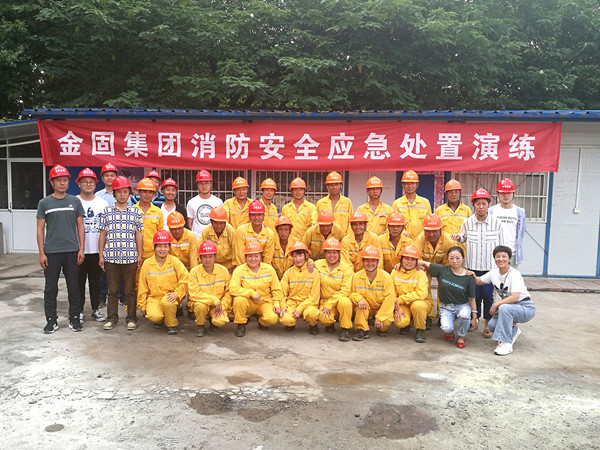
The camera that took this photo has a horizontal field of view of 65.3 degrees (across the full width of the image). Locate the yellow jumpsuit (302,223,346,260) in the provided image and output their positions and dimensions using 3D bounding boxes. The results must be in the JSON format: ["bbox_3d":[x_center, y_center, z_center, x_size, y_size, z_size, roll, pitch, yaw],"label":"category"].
[{"bbox_3d":[0.285,0.525,5.680,0.530,1.112,0.550,1,5,0],"label":"yellow jumpsuit"}]

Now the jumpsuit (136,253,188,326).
[{"bbox_3d":[-1.528,0.696,5.200,0.560,0.748,0.640,0,4,-10],"label":"jumpsuit"}]

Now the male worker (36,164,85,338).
[{"bbox_3d":[-2.558,0.237,5.009,0.500,1.755,0.310,-1,6,-15],"label":"male worker"}]

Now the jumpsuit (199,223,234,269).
[{"bbox_3d":[-0.966,0.522,5.480,0.520,1.130,0.600,1,4,-3],"label":"jumpsuit"}]

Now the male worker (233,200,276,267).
[{"bbox_3d":[-0.553,0.377,5.686,0.520,1.360,0.620,0,6,-3],"label":"male worker"}]

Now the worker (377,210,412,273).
[{"bbox_3d":[1.171,0.487,5.680,0.520,1.335,0.550,1,5,6],"label":"worker"}]

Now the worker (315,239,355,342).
[{"bbox_3d":[0.377,0.652,5.120,0.460,1.045,0.700,1,4,3],"label":"worker"}]

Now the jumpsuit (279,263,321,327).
[{"bbox_3d":[-0.006,0.746,5.200,0.460,0.674,0.620,1,4,0],"label":"jumpsuit"}]

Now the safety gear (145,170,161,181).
[{"bbox_3d":[-1.940,-0.651,6.167,0.220,0.150,0.280,-1,6,-8],"label":"safety gear"}]

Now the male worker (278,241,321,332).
[{"bbox_3d":[0.000,0.651,5.170,0.470,0.920,0.620,0,6,-3],"label":"male worker"}]

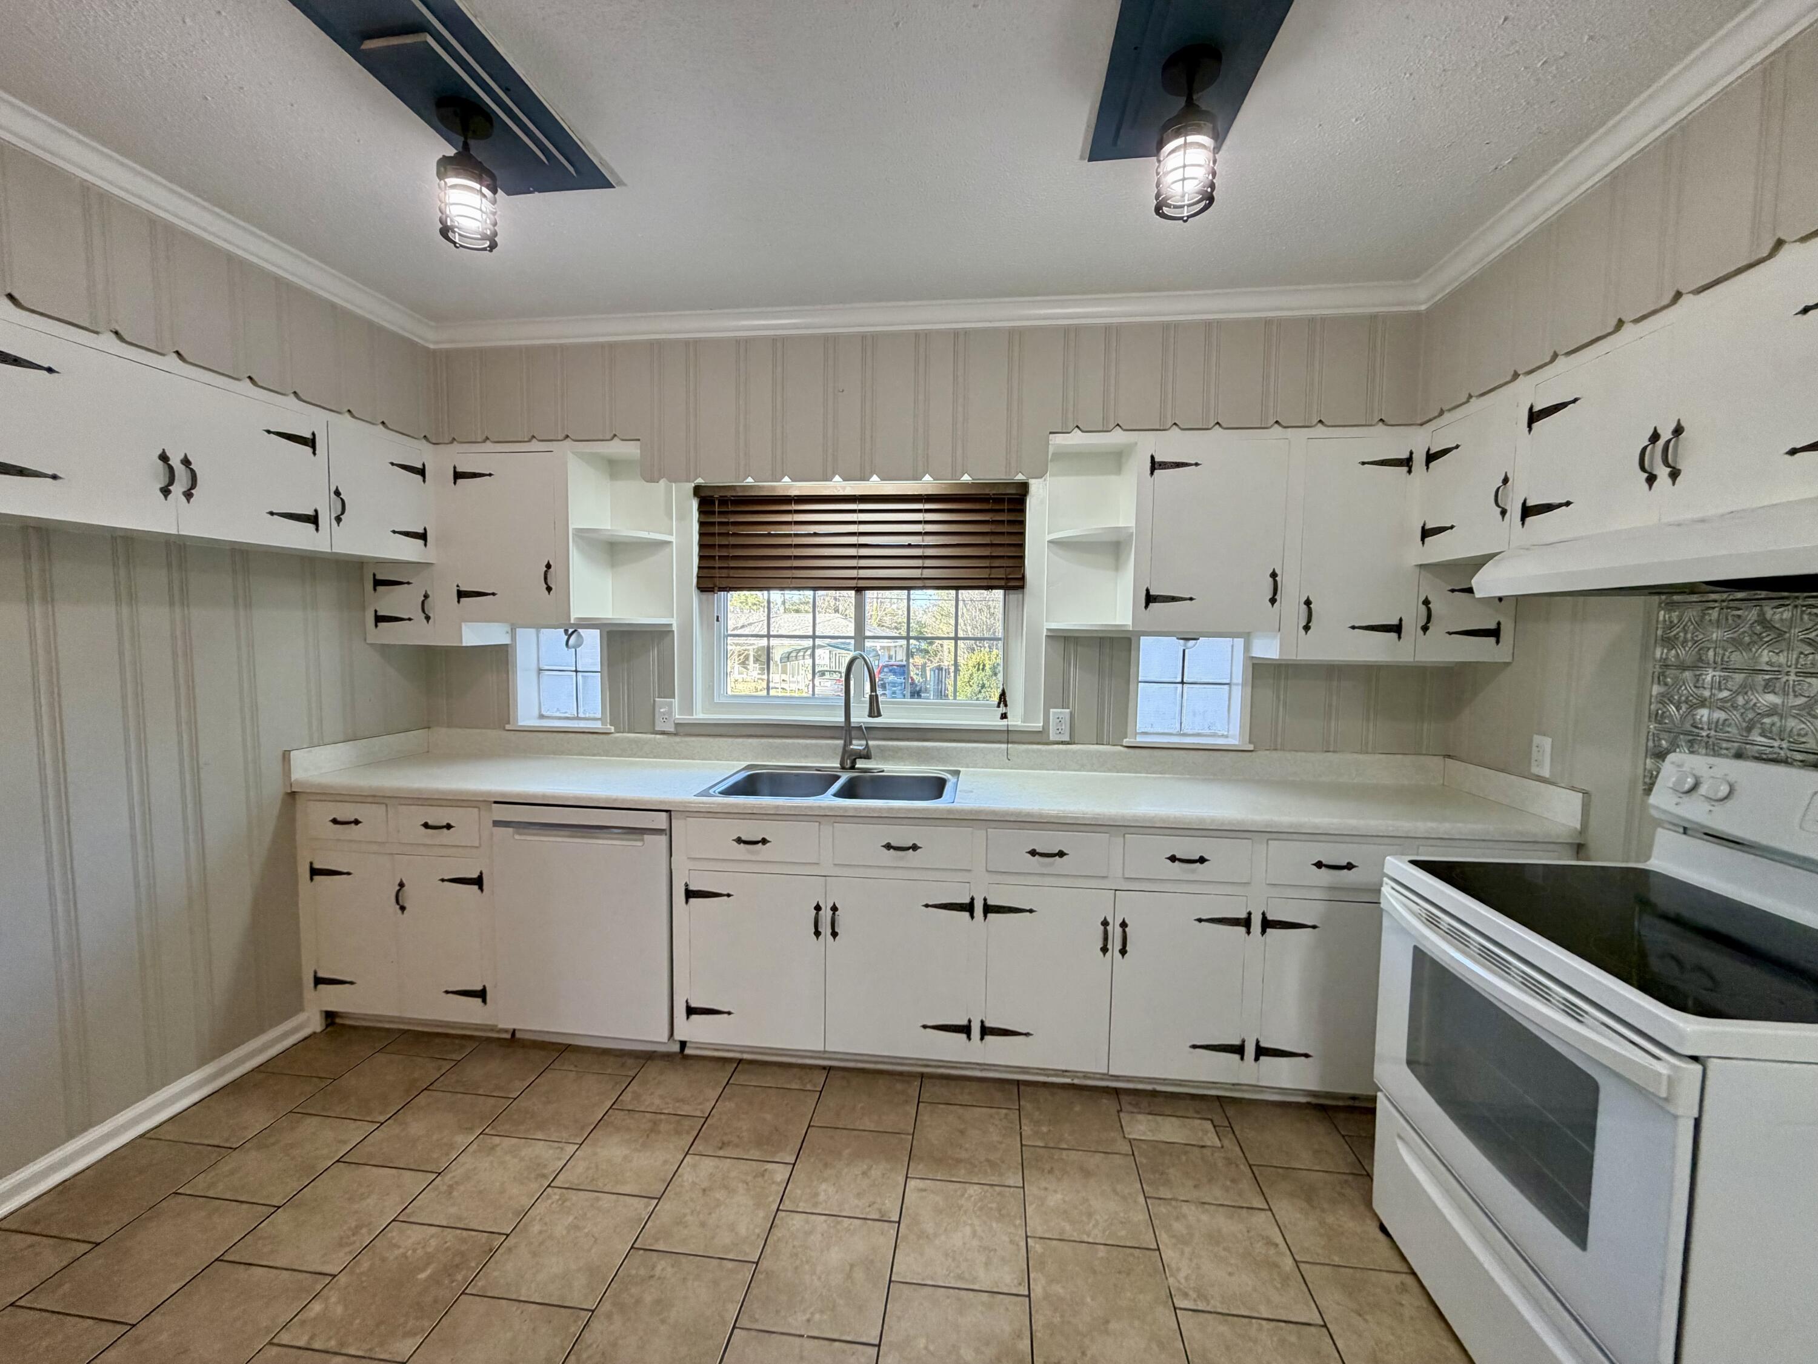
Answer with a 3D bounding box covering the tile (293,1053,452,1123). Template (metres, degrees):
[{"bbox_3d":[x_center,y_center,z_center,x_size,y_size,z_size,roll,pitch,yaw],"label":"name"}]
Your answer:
[{"bbox_3d":[-1.655,1.269,2.304,0.302,0.010,0.302,1,5,7],"label":"tile"}]

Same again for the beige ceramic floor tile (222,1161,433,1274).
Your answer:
[{"bbox_3d":[-1.412,1.317,1.816,0.303,0.011,0.306,1,5,7],"label":"beige ceramic floor tile"}]

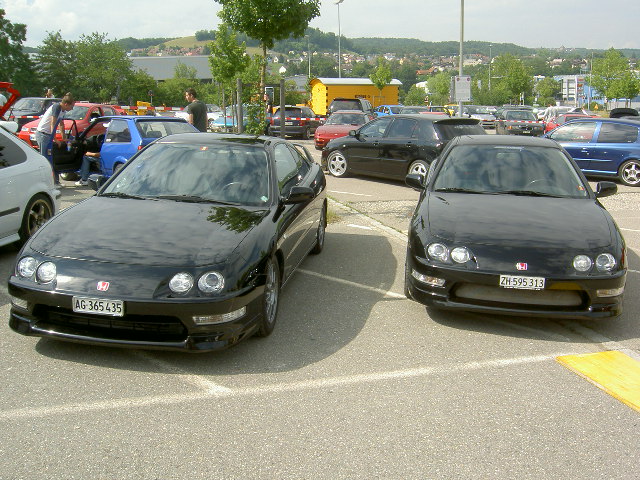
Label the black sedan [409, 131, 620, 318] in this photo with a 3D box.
[{"bbox_3d":[1.844,-0.375,6.421,1.720,1.320,4.380,3,12,11],"label":"black sedan"}]

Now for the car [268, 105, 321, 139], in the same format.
[{"bbox_3d":[-1.034,-5.448,28.900,1.700,1.430,4.050,2,13,10],"label":"car"}]

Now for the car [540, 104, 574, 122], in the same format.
[{"bbox_3d":[13.921,-7.063,37.000,1.720,1.500,4.200,1,13,7],"label":"car"}]

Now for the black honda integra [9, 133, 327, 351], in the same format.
[{"bbox_3d":[-0.944,-0.294,5.686,1.720,1.320,4.380,2,12,8],"label":"black honda integra"}]

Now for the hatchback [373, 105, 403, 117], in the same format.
[{"bbox_3d":[4.467,-7.016,36.000,1.700,1.420,4.200,-1,13,-9],"label":"hatchback"}]

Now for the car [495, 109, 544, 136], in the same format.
[{"bbox_3d":[9.614,-5.613,30.600,1.680,1.420,4.100,1,13,7],"label":"car"}]

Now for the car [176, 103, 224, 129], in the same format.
[{"bbox_3d":[-7.526,-8.053,40.458,1.700,1.400,4.200,-10,16,-41],"label":"car"}]

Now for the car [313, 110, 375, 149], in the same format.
[{"bbox_3d":[1.095,-4.064,23.261,1.680,1.360,4.100,4,12,13],"label":"car"}]

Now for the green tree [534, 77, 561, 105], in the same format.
[{"bbox_3d":[29.017,-18.708,80.000,3.300,4.500,3.300,0,13,0],"label":"green tree"}]

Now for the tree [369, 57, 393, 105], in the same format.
[{"bbox_3d":[3.979,-9.588,41.000,1.600,4.700,1.600,0,13,0],"label":"tree"}]

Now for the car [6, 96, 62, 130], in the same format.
[{"bbox_3d":[-13.039,-5.903,29.293,1.760,1.620,4.400,1,12,2],"label":"car"}]

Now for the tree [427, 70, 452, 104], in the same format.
[{"bbox_3d":[13.055,-15.949,70.137,3.000,5.400,3.000,1,12,0],"label":"tree"}]

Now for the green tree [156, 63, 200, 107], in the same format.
[{"bbox_3d":[-12.156,-12.800,54.000,3.700,5.000,3.700,0,13,0],"label":"green tree"}]

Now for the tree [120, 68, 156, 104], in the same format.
[{"bbox_3d":[-16.617,-13.806,58.504,3.800,4.500,3.800,1,12,0],"label":"tree"}]

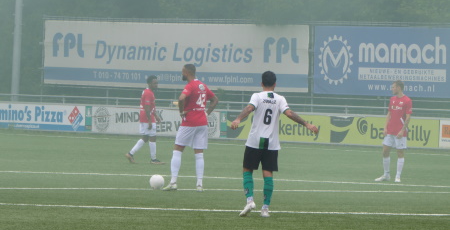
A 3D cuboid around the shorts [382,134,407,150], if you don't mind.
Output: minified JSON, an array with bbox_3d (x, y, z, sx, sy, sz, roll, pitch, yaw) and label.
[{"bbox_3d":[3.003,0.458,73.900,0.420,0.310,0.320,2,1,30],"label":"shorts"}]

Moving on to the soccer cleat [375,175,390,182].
[{"bbox_3d":[2.786,1.124,73.900,0.285,0.115,0.105,2,1,-24],"label":"soccer cleat"}]

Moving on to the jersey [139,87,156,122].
[{"bbox_3d":[-1.515,-0.183,82.400,0.330,0.680,0.500,2,0,-5],"label":"jersey"}]

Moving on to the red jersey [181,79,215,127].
[{"bbox_3d":[-0.394,-0.173,62.600,0.560,0.720,0.340,1,1,-38],"label":"red jersey"}]

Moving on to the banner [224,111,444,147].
[{"bbox_3d":[2.917,0.394,116.900,0.060,0.780,9.070,1,1,-39],"label":"banner"}]

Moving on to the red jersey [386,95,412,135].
[{"bbox_3d":[3.090,0.023,73.900,0.480,0.720,0.300,2,1,30],"label":"red jersey"}]

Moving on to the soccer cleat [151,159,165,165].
[{"bbox_3d":[-1.322,0.919,82.400,0.285,0.110,0.100,2,0,0],"label":"soccer cleat"}]

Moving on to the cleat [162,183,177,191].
[{"bbox_3d":[-0.815,1.066,62.200,0.275,0.115,0.100,1,1,-35],"label":"cleat"}]

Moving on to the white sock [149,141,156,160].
[{"bbox_3d":[-1.432,0.718,83.200,0.140,0.370,0.125,-3,0,0],"label":"white sock"}]

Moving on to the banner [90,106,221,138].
[{"bbox_3d":[-2.060,0.197,122.950,0.060,0.770,6.050,1,1,-39],"label":"banner"}]

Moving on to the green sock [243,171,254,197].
[{"bbox_3d":[0.297,0.868,52.050,0.115,0.340,0.125,-1,-12,-21],"label":"green sock"}]

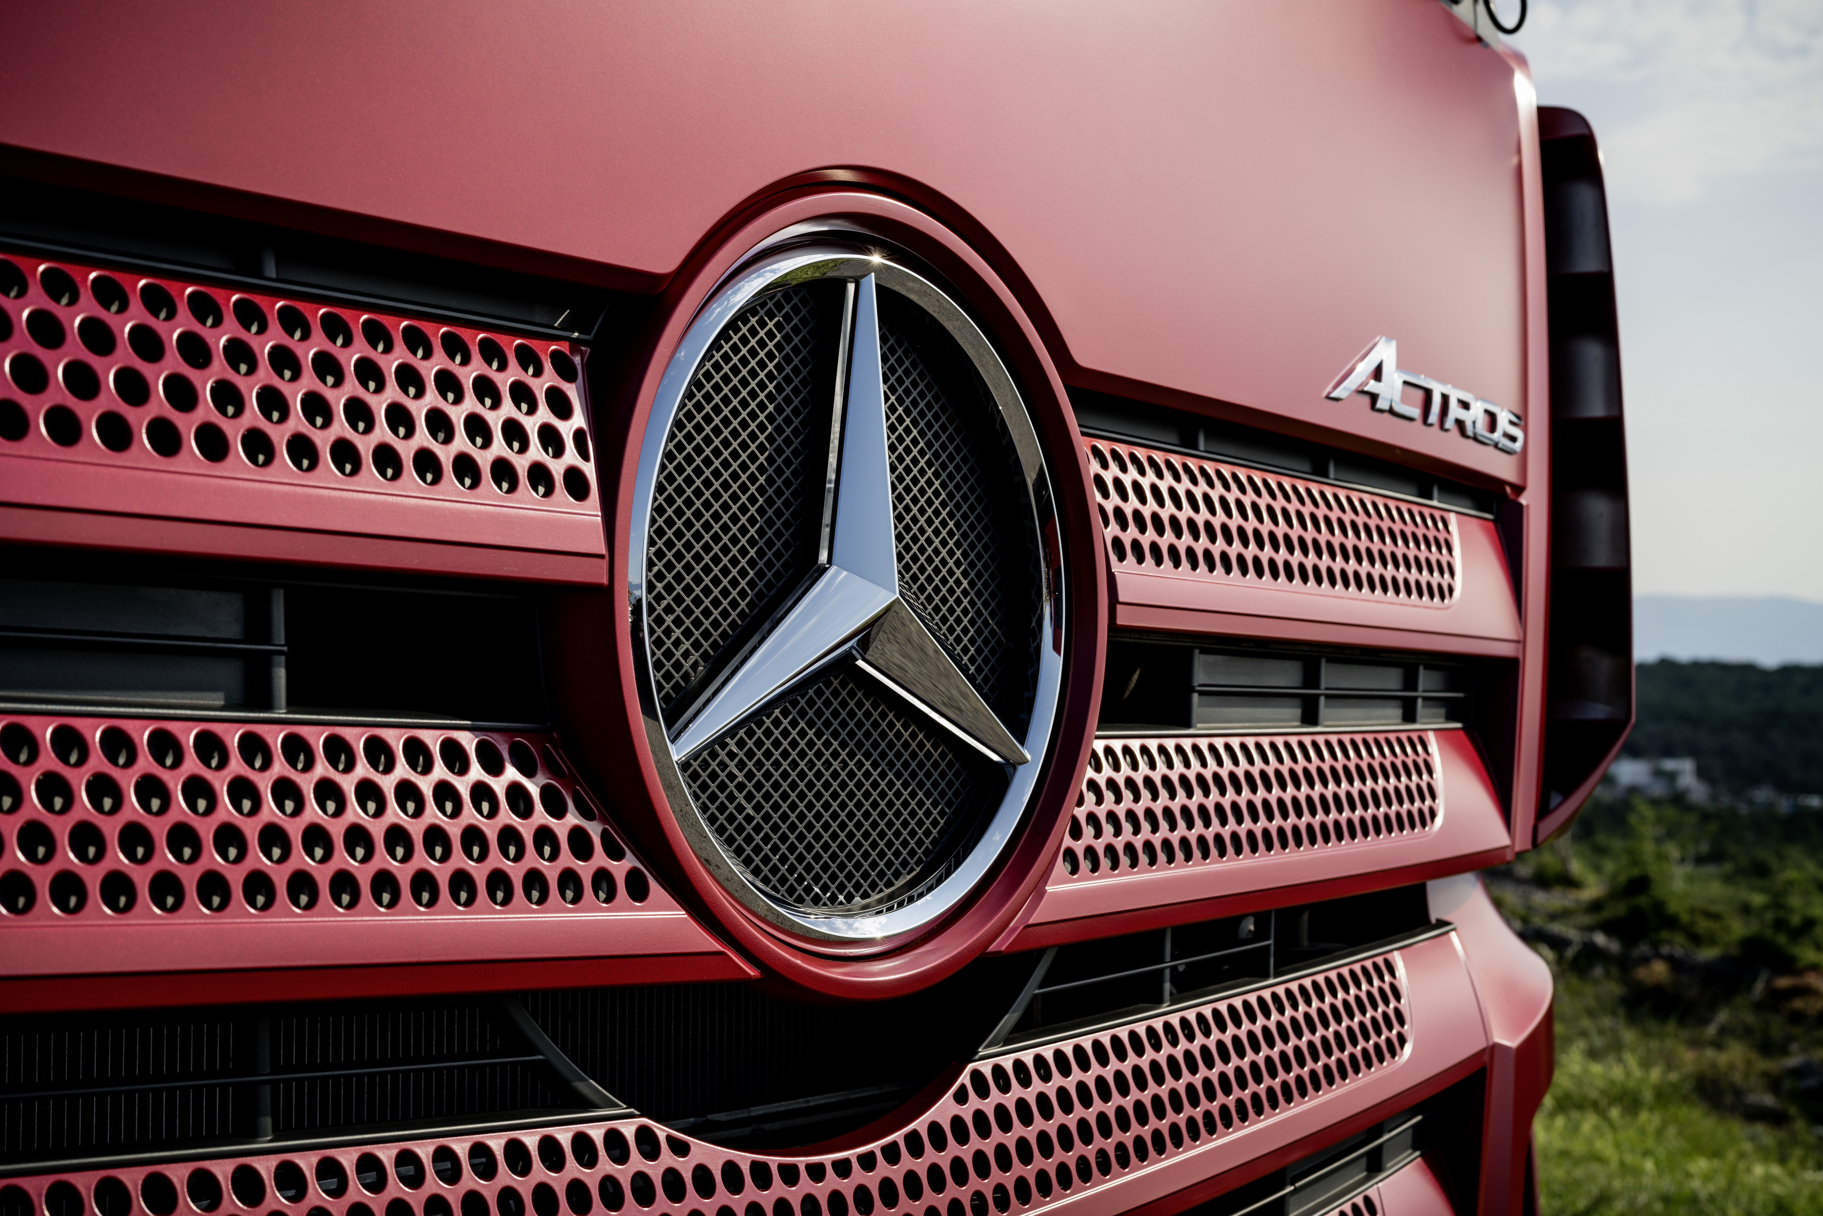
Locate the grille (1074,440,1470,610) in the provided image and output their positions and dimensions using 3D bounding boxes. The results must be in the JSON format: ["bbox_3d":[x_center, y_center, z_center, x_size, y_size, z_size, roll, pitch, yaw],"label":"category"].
[{"bbox_3d":[0.287,-0.053,1.864,0.040,0.082,0.575,-3,-4,35],"label":"grille"}]

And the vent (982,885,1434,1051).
[{"bbox_3d":[0.247,0.247,1.857,0.080,0.088,0.630,-3,-4,35],"label":"vent"}]

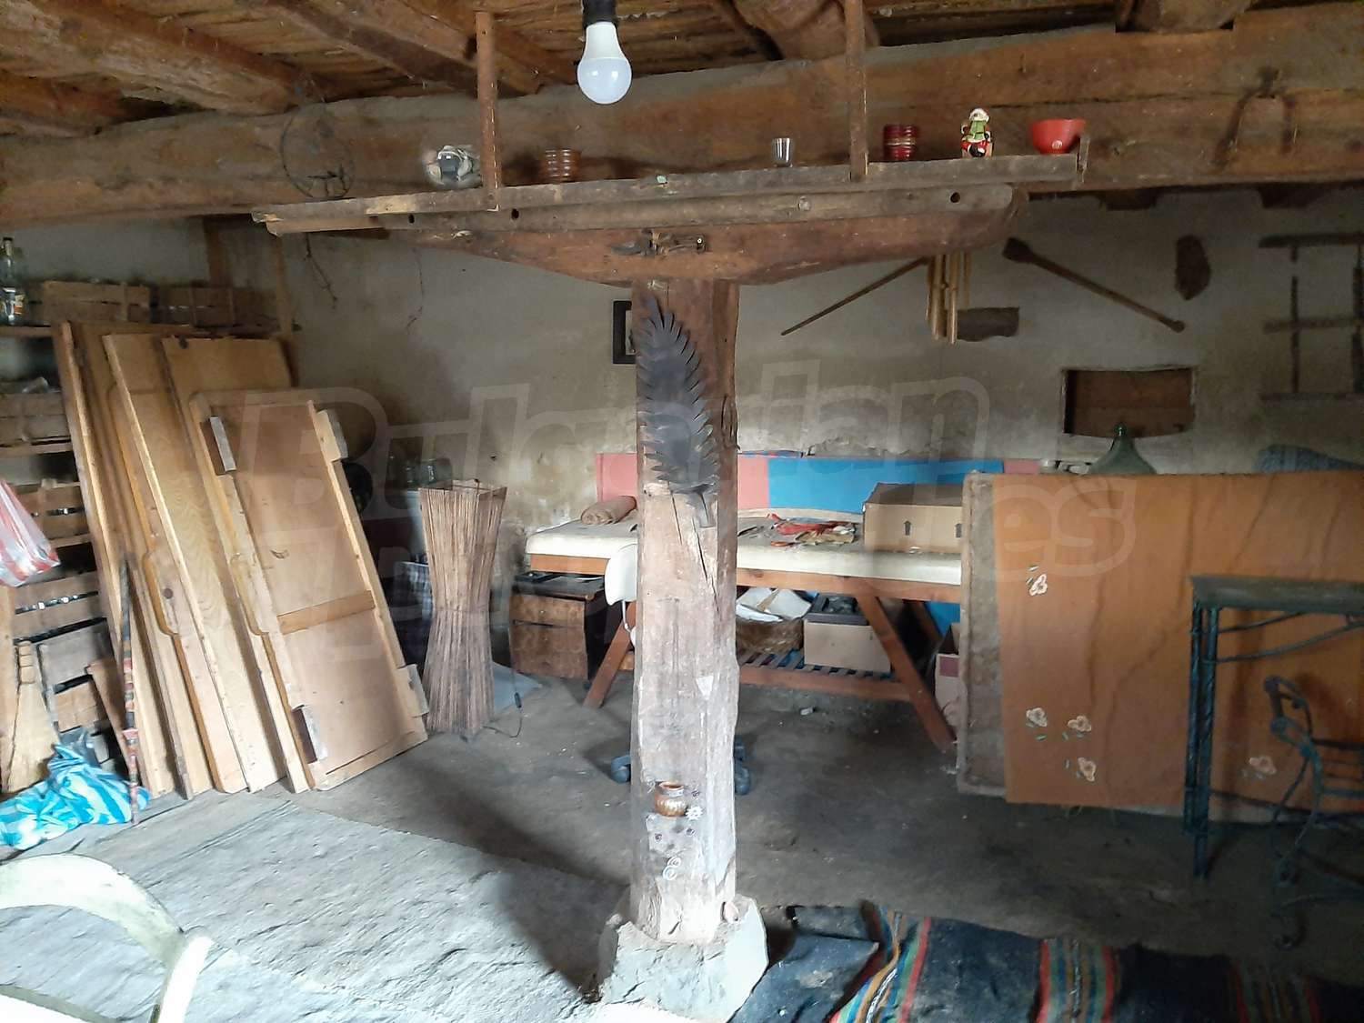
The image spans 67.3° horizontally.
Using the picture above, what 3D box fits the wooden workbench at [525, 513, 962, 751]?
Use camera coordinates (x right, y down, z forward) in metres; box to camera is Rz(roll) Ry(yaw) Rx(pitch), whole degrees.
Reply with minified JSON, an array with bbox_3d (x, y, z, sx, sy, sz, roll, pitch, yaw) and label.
[{"bbox_3d":[0.484,0.457,4.641,2.100,0.760,0.980,2,7,21],"label":"wooden workbench"}]

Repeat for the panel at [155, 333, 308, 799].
[{"bbox_3d":[-1.460,0.154,3.784,0.030,1.640,0.530,-18,-2,26],"label":"panel"}]

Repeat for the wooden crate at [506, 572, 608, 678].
[{"bbox_3d":[-0.580,0.558,5.136,0.430,0.450,0.360,3,7,22],"label":"wooden crate"}]

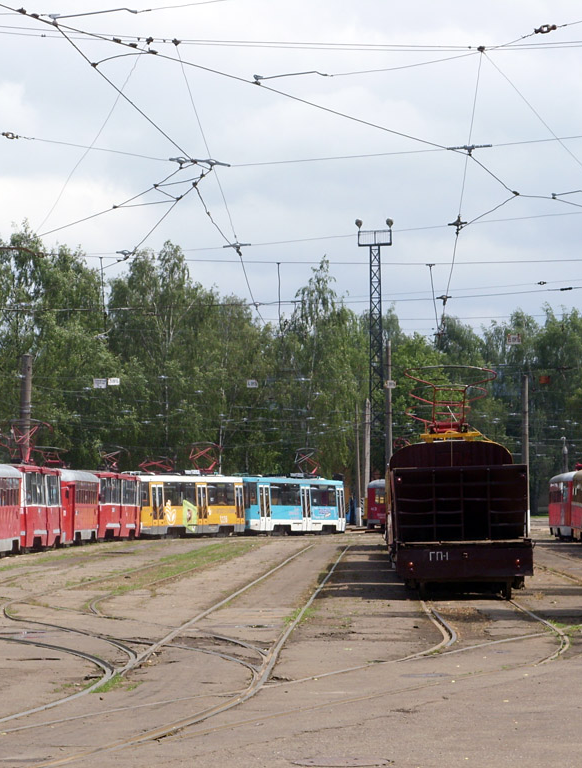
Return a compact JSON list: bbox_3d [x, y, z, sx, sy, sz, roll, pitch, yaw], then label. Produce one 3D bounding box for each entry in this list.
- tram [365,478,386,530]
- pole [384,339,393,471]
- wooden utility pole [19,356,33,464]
[{"bbox_3d":[7.400,7.282,201.554,2.600,3.100,14.000,-1,-2,15],"label":"tram"},{"bbox_3d":[4.330,2.590,149.155,0.300,8.930,0.300,0,-2,0],"label":"pole"},{"bbox_3d":[-12.632,3.032,160.153,0.470,8.810,0.470,1,-2,0],"label":"wooden utility pole"}]

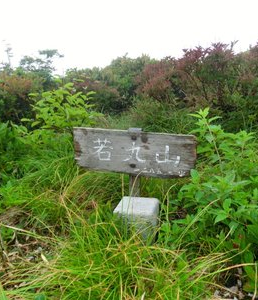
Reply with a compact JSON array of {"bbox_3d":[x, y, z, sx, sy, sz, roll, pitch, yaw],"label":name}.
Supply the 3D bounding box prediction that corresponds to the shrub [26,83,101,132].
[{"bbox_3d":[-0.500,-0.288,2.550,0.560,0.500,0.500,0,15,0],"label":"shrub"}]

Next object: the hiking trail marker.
[{"bbox_3d":[-0.007,0.131,1.326,0.541,0.412,0.247,4,15,16],"label":"hiking trail marker"}]

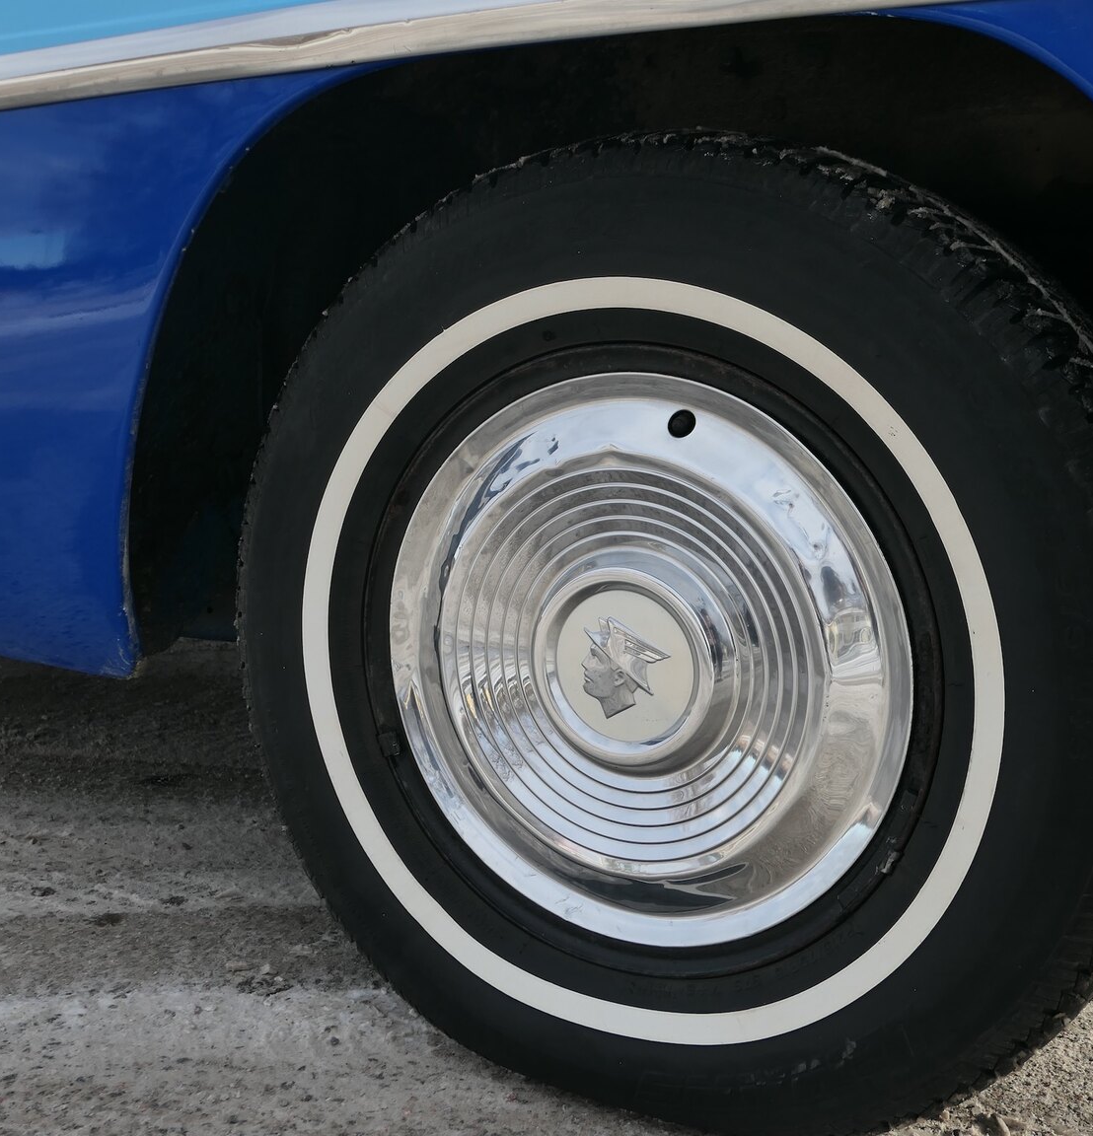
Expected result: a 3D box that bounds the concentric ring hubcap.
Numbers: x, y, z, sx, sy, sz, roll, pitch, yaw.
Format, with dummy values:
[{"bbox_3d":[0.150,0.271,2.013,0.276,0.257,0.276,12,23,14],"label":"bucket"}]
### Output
[{"bbox_3d":[0.050,0.064,0.893,0.378,0.378,0.048,6,10,30],"label":"concentric ring hubcap"}]

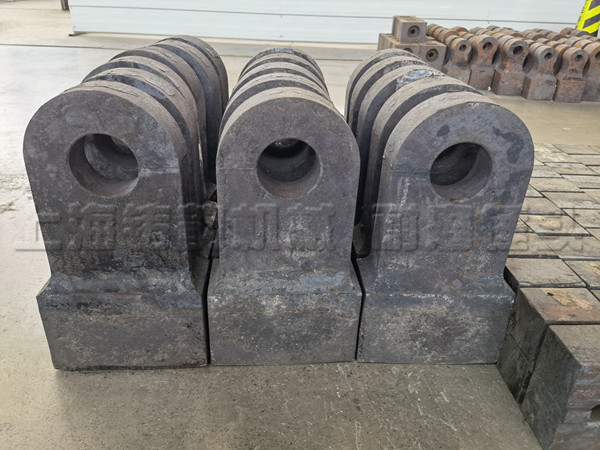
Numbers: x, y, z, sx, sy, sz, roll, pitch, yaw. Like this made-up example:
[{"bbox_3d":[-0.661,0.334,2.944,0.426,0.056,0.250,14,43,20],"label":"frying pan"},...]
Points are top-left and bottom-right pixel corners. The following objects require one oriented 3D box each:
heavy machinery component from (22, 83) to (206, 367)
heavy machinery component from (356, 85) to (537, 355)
[{"bbox_3d":[-0.373,0.017,0.993,0.337,0.608,0.150,1,27,-3],"label":"heavy machinery component"},{"bbox_3d":[0.309,0.022,1.036,0.335,0.605,0.150,1,27,-3],"label":"heavy machinery component"}]

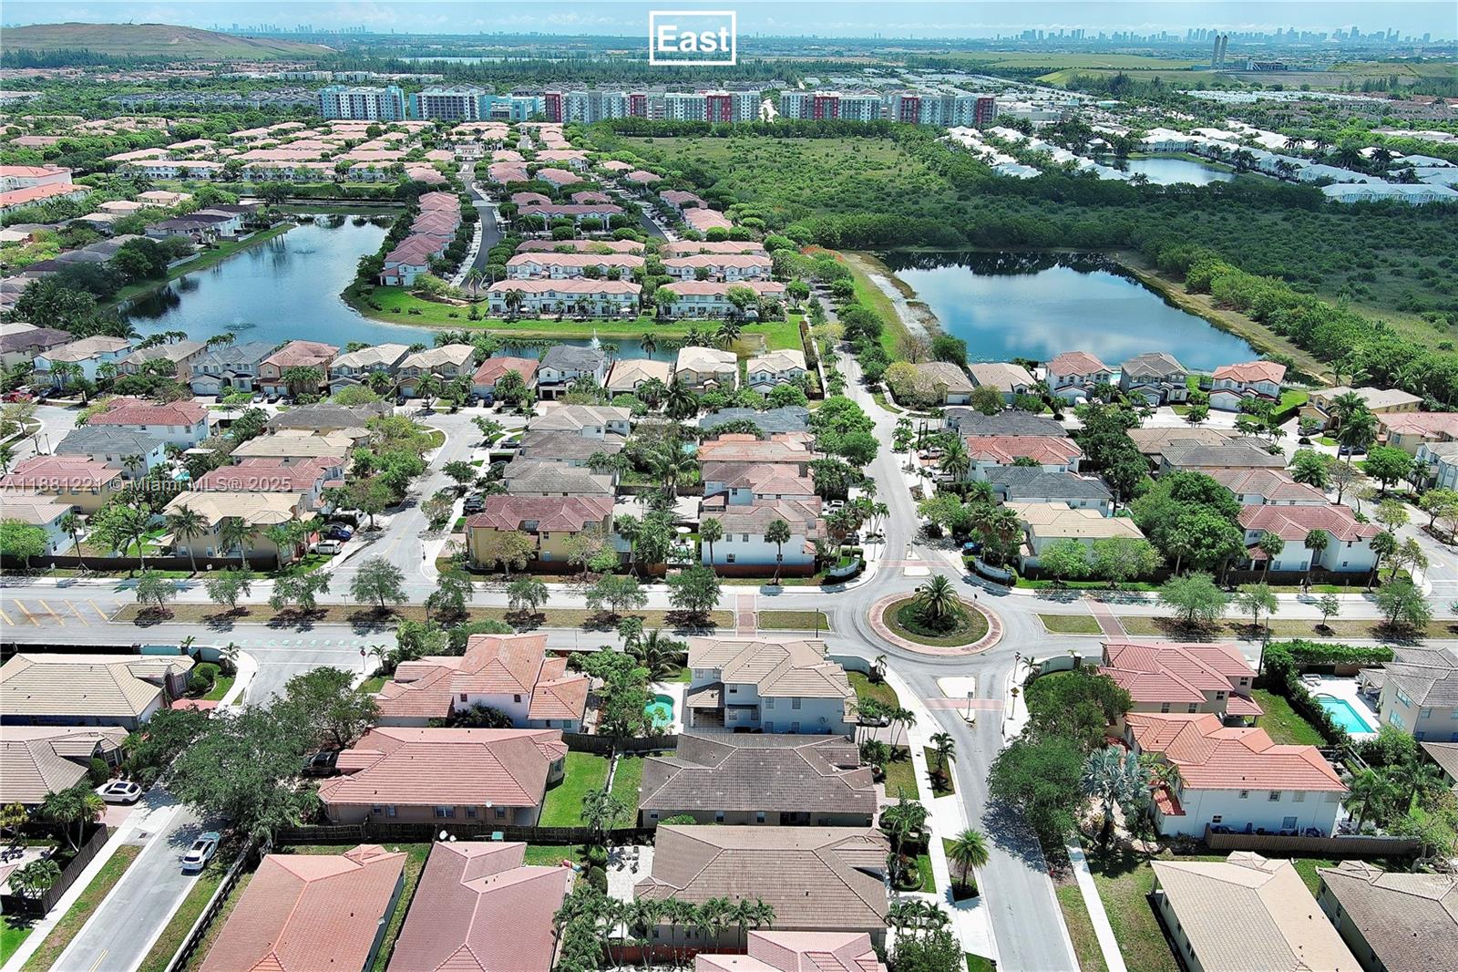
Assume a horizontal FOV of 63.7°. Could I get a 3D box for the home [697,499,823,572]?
[{"bbox_3d":[5.330,6.460,179.810,19.480,7.970,13.930,1,21,0],"label":"home"}]

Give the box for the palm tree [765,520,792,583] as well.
[{"bbox_3d":[7.100,9.650,169.190,3.500,9.700,3.500,1,21,0],"label":"palm tree"}]

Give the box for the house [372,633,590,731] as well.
[{"bbox_3d":[-27.829,22.359,136.164,23.420,7.770,13.680,1,21,0],"label":"house"}]

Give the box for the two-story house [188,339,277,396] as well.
[{"bbox_3d":[-111.472,-27.327,265.539,13.700,7.800,21.800,0,21,0],"label":"two-story house"}]

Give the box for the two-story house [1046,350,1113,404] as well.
[{"bbox_3d":[77.001,-24.780,259.987,14.080,8.330,21.000,1,21,1],"label":"two-story house"}]

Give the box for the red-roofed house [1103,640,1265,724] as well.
[{"bbox_3d":[51.717,23.173,135.739,18.190,7.890,13.310,1,21,0],"label":"red-roofed house"}]

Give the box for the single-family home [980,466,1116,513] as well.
[{"bbox_3d":[52.037,1.351,192.292,17.940,7.890,14.160,1,21,0],"label":"single-family home"}]

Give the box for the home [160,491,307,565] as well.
[{"bbox_3d":[-76.449,5.456,181.606,20.800,7.700,14.000,0,21,0],"label":"home"}]

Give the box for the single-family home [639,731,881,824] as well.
[{"bbox_3d":[2.773,29.504,121.639,23.400,5.500,13.400,1,21,1],"label":"single-family home"}]

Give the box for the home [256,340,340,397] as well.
[{"bbox_3d":[-95.528,-27.156,262.115,13.330,8.330,23.810,0,21,-2],"label":"home"}]

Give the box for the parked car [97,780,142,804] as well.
[{"bbox_3d":[-63.423,31.847,122.292,4.750,1.430,1.880,1,21,1],"label":"parked car"}]

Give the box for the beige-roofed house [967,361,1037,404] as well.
[{"bbox_3d":[58.790,-22.690,250.730,12.290,5.240,20.340,0,21,0],"label":"beige-roofed house"}]

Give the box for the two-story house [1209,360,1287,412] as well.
[{"bbox_3d":[112.948,-22.636,255.268,14.080,8.330,20.760,11,23,25],"label":"two-story house"}]

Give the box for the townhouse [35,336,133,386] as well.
[{"bbox_3d":[-140.070,-27.600,255.690,10.780,7.960,17.520,8,22,18],"label":"townhouse"}]

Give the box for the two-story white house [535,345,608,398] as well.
[{"bbox_3d":[-35.110,-26.290,263.740,12.920,7.870,22.210,1,21,0],"label":"two-story white house"}]

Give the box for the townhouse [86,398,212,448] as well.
[{"bbox_3d":[-105.050,-11.480,214.850,18.930,7.850,12.890,0,21,0],"label":"townhouse"}]

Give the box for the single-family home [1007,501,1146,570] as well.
[{"bbox_3d":[52.020,6.940,179.810,18.980,7.970,13.930,1,21,0],"label":"single-family home"}]

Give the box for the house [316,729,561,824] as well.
[{"bbox_3d":[-29.330,29.330,123.210,24.230,5.400,13.630,1,21,0],"label":"house"}]

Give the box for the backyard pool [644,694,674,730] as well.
[{"bbox_3d":[-8.105,26.936,137.267,3.800,1.230,7.940,1,21,0],"label":"backyard pool"}]

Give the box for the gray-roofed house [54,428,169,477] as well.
[{"bbox_3d":[-105.500,-5.840,200.410,18.630,7.750,12.590,0,21,0],"label":"gray-roofed house"}]

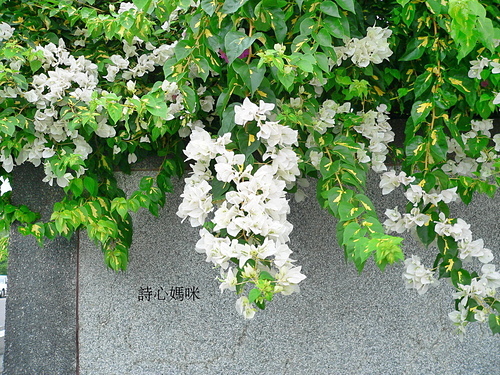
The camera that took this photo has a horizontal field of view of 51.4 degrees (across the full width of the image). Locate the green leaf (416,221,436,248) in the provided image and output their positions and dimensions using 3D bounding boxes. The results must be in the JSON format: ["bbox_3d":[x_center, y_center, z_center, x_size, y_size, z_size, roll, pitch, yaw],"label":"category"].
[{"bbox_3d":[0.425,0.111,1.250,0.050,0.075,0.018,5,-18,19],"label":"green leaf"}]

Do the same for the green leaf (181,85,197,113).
[{"bbox_3d":[-0.154,-0.223,1.300,0.037,0.072,0.020,-8,-15,-8],"label":"green leaf"}]

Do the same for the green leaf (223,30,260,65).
[{"bbox_3d":[-0.019,-0.301,1.120,0.062,0.087,0.018,33,-8,-9],"label":"green leaf"}]

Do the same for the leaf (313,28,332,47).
[{"bbox_3d":[0.170,-0.352,1.220,0.041,0.060,0.018,-51,-31,17],"label":"leaf"}]

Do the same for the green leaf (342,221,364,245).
[{"bbox_3d":[0.239,0.105,1.200,0.069,0.048,0.018,-43,-12,-21],"label":"green leaf"}]

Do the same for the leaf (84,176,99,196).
[{"bbox_3d":[-0.442,-0.003,1.450,0.038,0.059,0.018,-10,-20,-6],"label":"leaf"}]

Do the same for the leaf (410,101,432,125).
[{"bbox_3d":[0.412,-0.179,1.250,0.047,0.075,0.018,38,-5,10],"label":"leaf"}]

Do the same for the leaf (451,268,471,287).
[{"bbox_3d":[0.546,0.234,1.350,0.051,0.053,0.020,-7,-20,0],"label":"leaf"}]

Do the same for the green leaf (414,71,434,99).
[{"bbox_3d":[0.443,-0.259,1.320,0.043,0.078,0.020,26,-15,5],"label":"green leaf"}]

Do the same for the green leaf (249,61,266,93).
[{"bbox_3d":[0.018,-0.257,1.220,0.042,0.083,0.022,4,-18,0],"label":"green leaf"}]

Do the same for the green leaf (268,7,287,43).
[{"bbox_3d":[0.065,-0.376,1.200,0.039,0.086,0.022,-10,-18,-6],"label":"green leaf"}]

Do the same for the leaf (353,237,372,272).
[{"bbox_3d":[0.260,0.155,1.200,0.045,0.086,0.018,12,-19,13],"label":"leaf"}]

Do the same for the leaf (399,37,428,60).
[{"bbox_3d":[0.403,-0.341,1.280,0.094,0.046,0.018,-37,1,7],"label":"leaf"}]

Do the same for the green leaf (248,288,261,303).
[{"bbox_3d":[0.011,0.270,1.300,0.029,0.038,0.013,19,-20,5],"label":"green leaf"}]

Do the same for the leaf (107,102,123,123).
[{"bbox_3d":[-0.330,-0.181,1.270,0.038,0.057,0.018,-6,-22,-6],"label":"leaf"}]

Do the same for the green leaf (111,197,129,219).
[{"bbox_3d":[-0.339,0.052,1.350,0.045,0.062,0.022,-6,-25,0],"label":"green leaf"}]

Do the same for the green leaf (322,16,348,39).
[{"bbox_3d":[0.202,-0.374,1.220,0.046,0.070,0.018,-49,-16,19],"label":"green leaf"}]

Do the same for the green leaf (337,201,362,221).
[{"bbox_3d":[0.232,0.054,1.200,0.064,0.050,0.018,-42,-10,-19],"label":"green leaf"}]

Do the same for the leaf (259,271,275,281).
[{"bbox_3d":[0.042,0.225,1.320,0.038,0.038,0.018,-30,-40,-5],"label":"leaf"}]

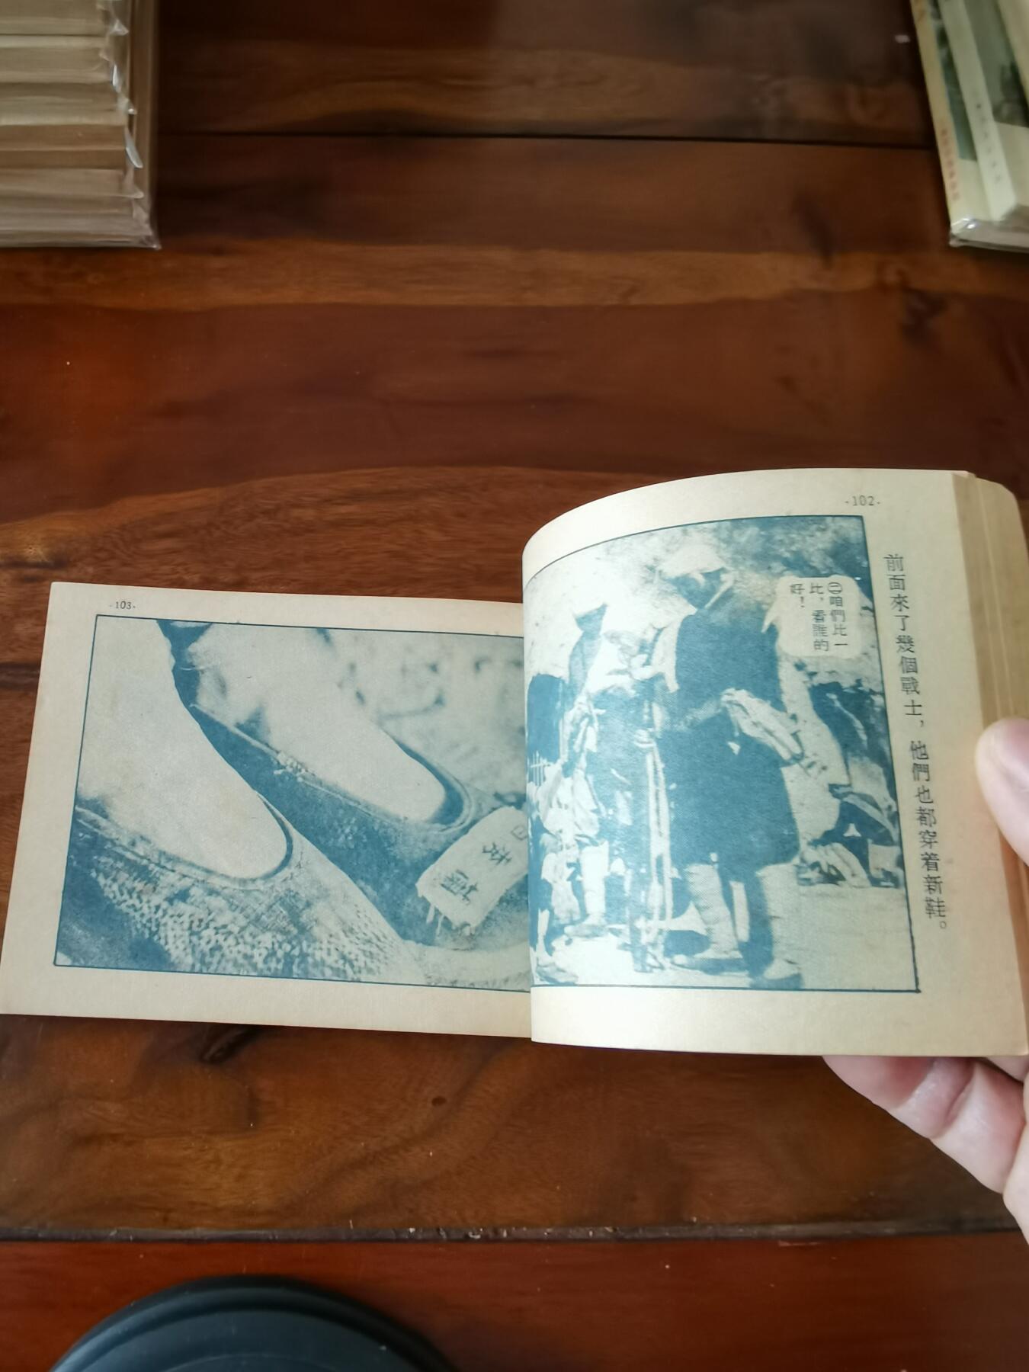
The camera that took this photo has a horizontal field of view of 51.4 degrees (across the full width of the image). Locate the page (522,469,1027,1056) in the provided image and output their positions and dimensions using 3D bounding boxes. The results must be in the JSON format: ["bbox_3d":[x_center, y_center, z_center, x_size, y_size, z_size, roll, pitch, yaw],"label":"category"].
[{"bbox_3d":[0.041,0.014,0.199,0.087,0.034,0.102,-5,73,14],"label":"page"}]

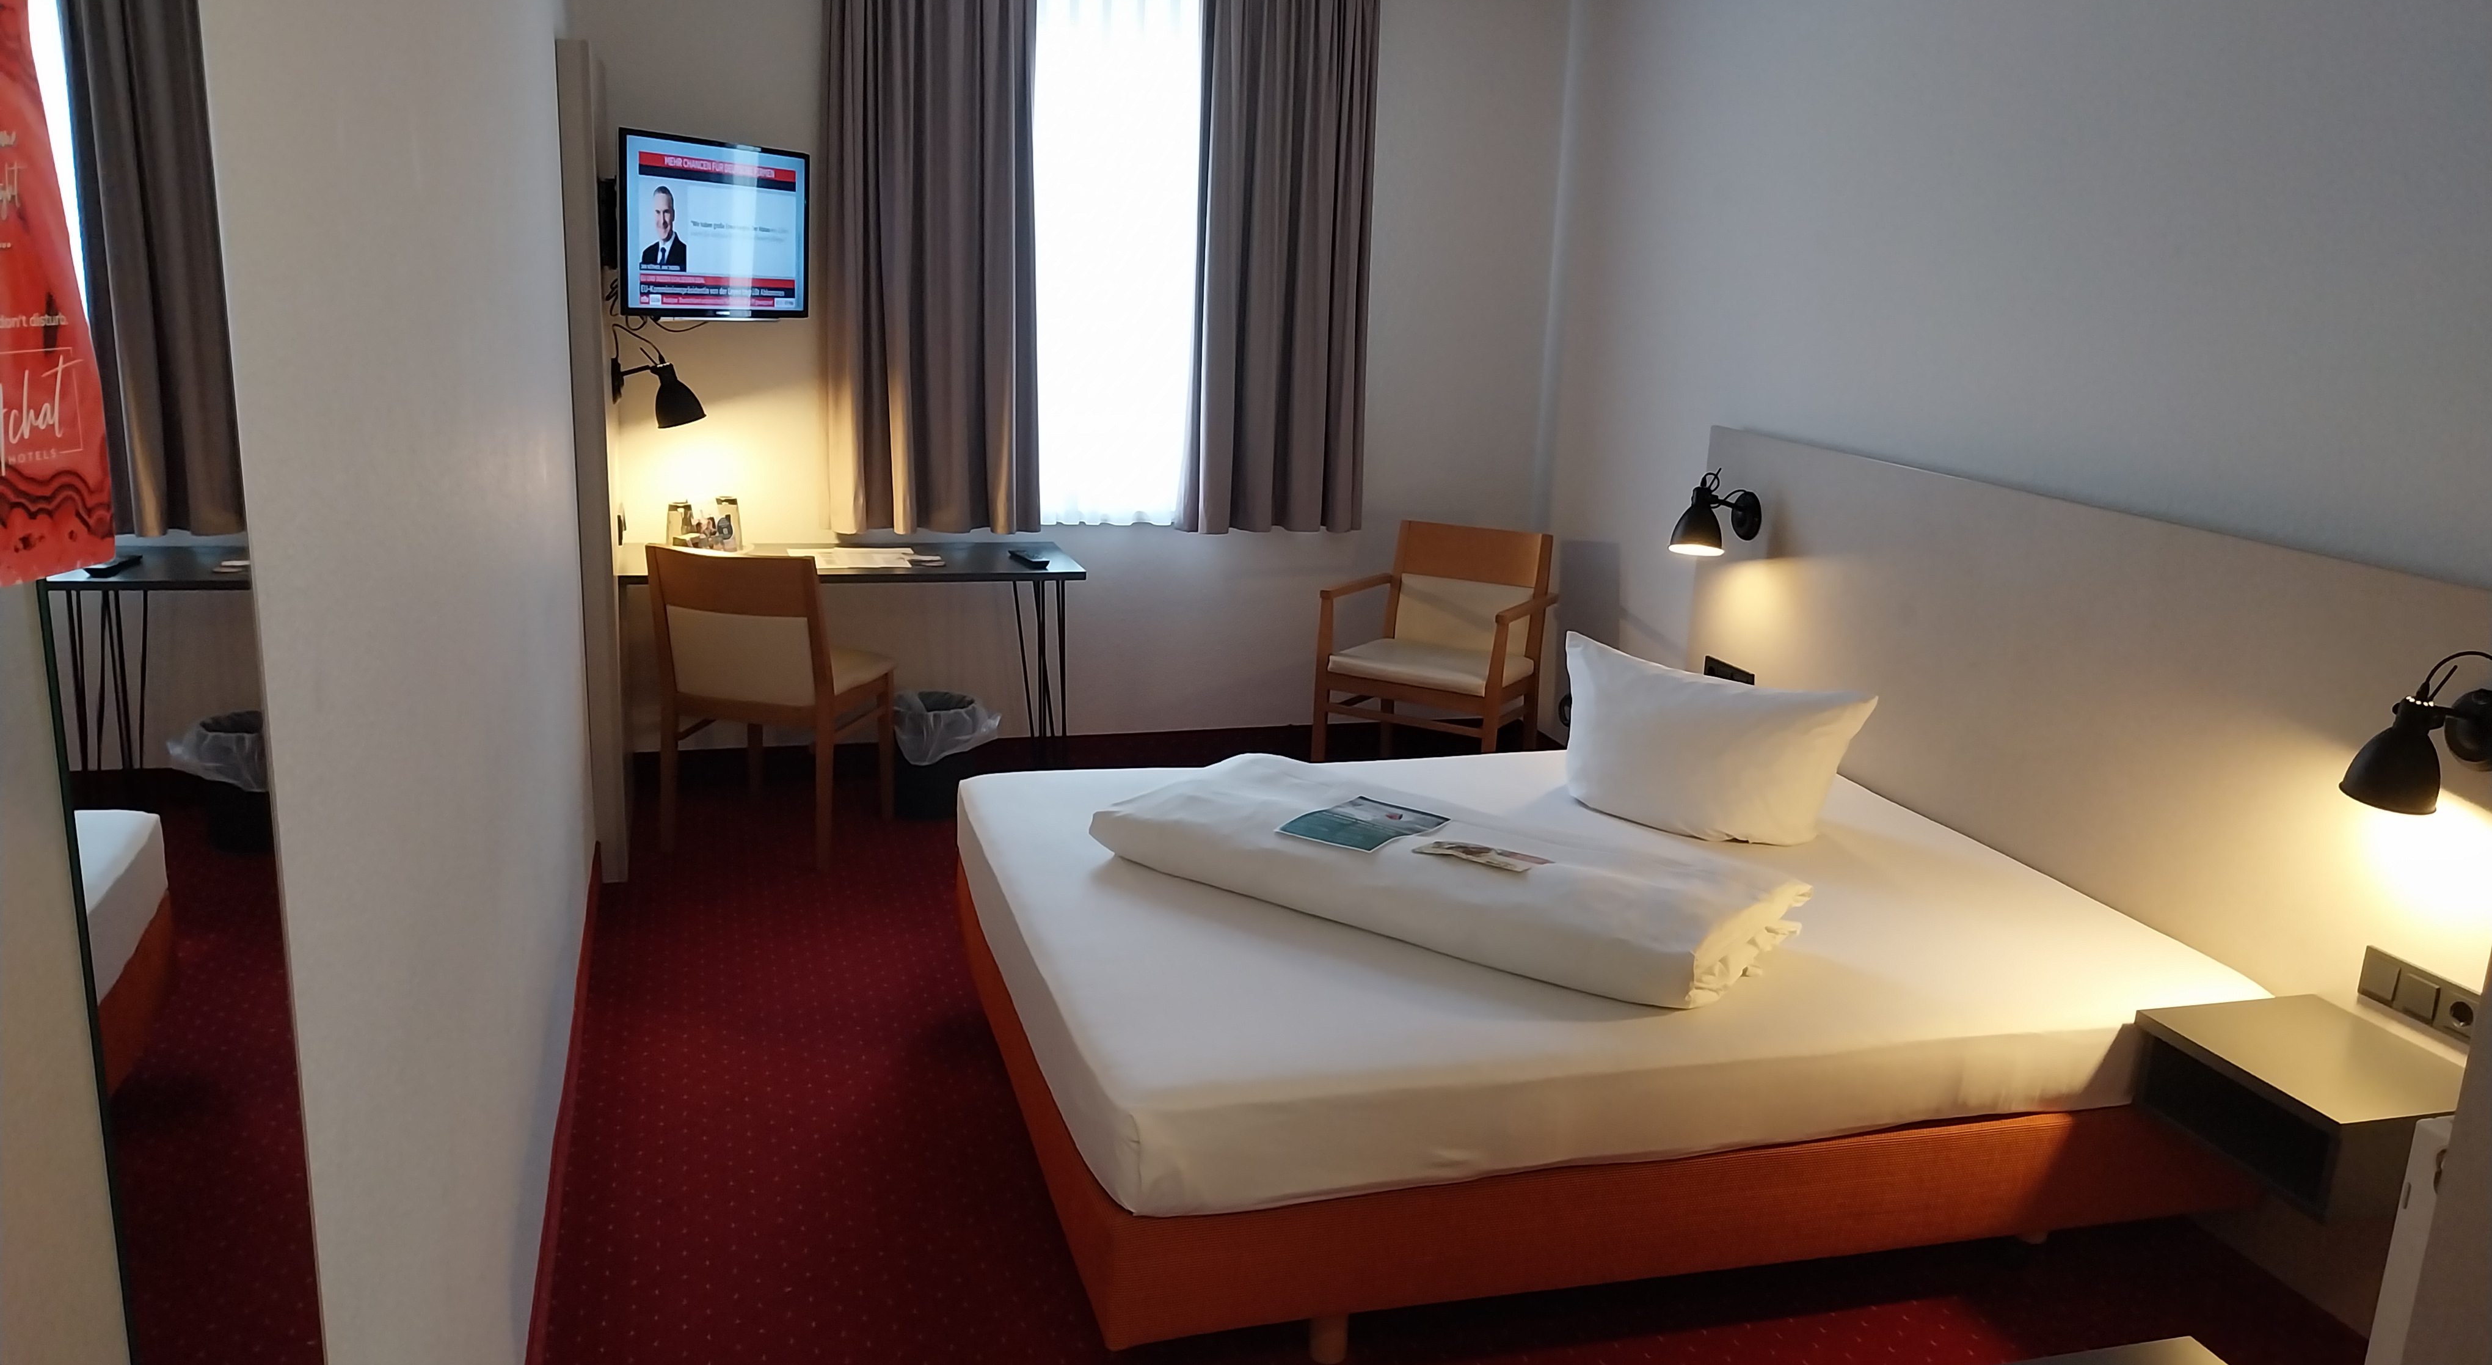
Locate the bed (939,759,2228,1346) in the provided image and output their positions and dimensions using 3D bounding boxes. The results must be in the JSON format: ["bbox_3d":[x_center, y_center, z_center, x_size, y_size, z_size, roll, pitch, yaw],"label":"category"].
[{"bbox_3d":[0.550,0.583,3.633,1.995,0.460,1.646,-2,14,-16],"label":"bed"}]

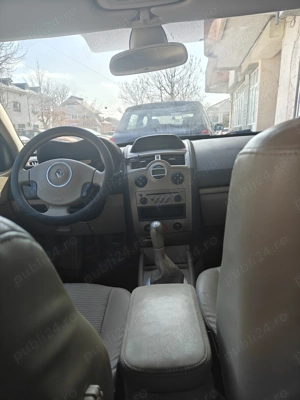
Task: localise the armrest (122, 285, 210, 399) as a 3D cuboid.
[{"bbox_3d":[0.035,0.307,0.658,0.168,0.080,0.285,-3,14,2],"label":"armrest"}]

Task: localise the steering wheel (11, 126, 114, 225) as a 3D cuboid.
[{"bbox_3d":[-0.318,-0.086,1.027,0.374,0.374,0.100,-3,-13,2],"label":"steering wheel"}]

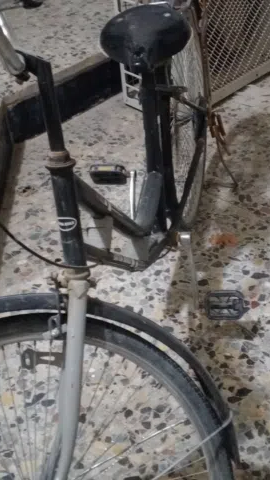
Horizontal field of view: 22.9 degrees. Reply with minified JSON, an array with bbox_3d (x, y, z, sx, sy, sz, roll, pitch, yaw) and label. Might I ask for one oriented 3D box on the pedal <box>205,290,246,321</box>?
[{"bbox_3d":[0.217,0.158,1.600,0.094,0.026,0.066,-1,61,12],"label":"pedal"}]

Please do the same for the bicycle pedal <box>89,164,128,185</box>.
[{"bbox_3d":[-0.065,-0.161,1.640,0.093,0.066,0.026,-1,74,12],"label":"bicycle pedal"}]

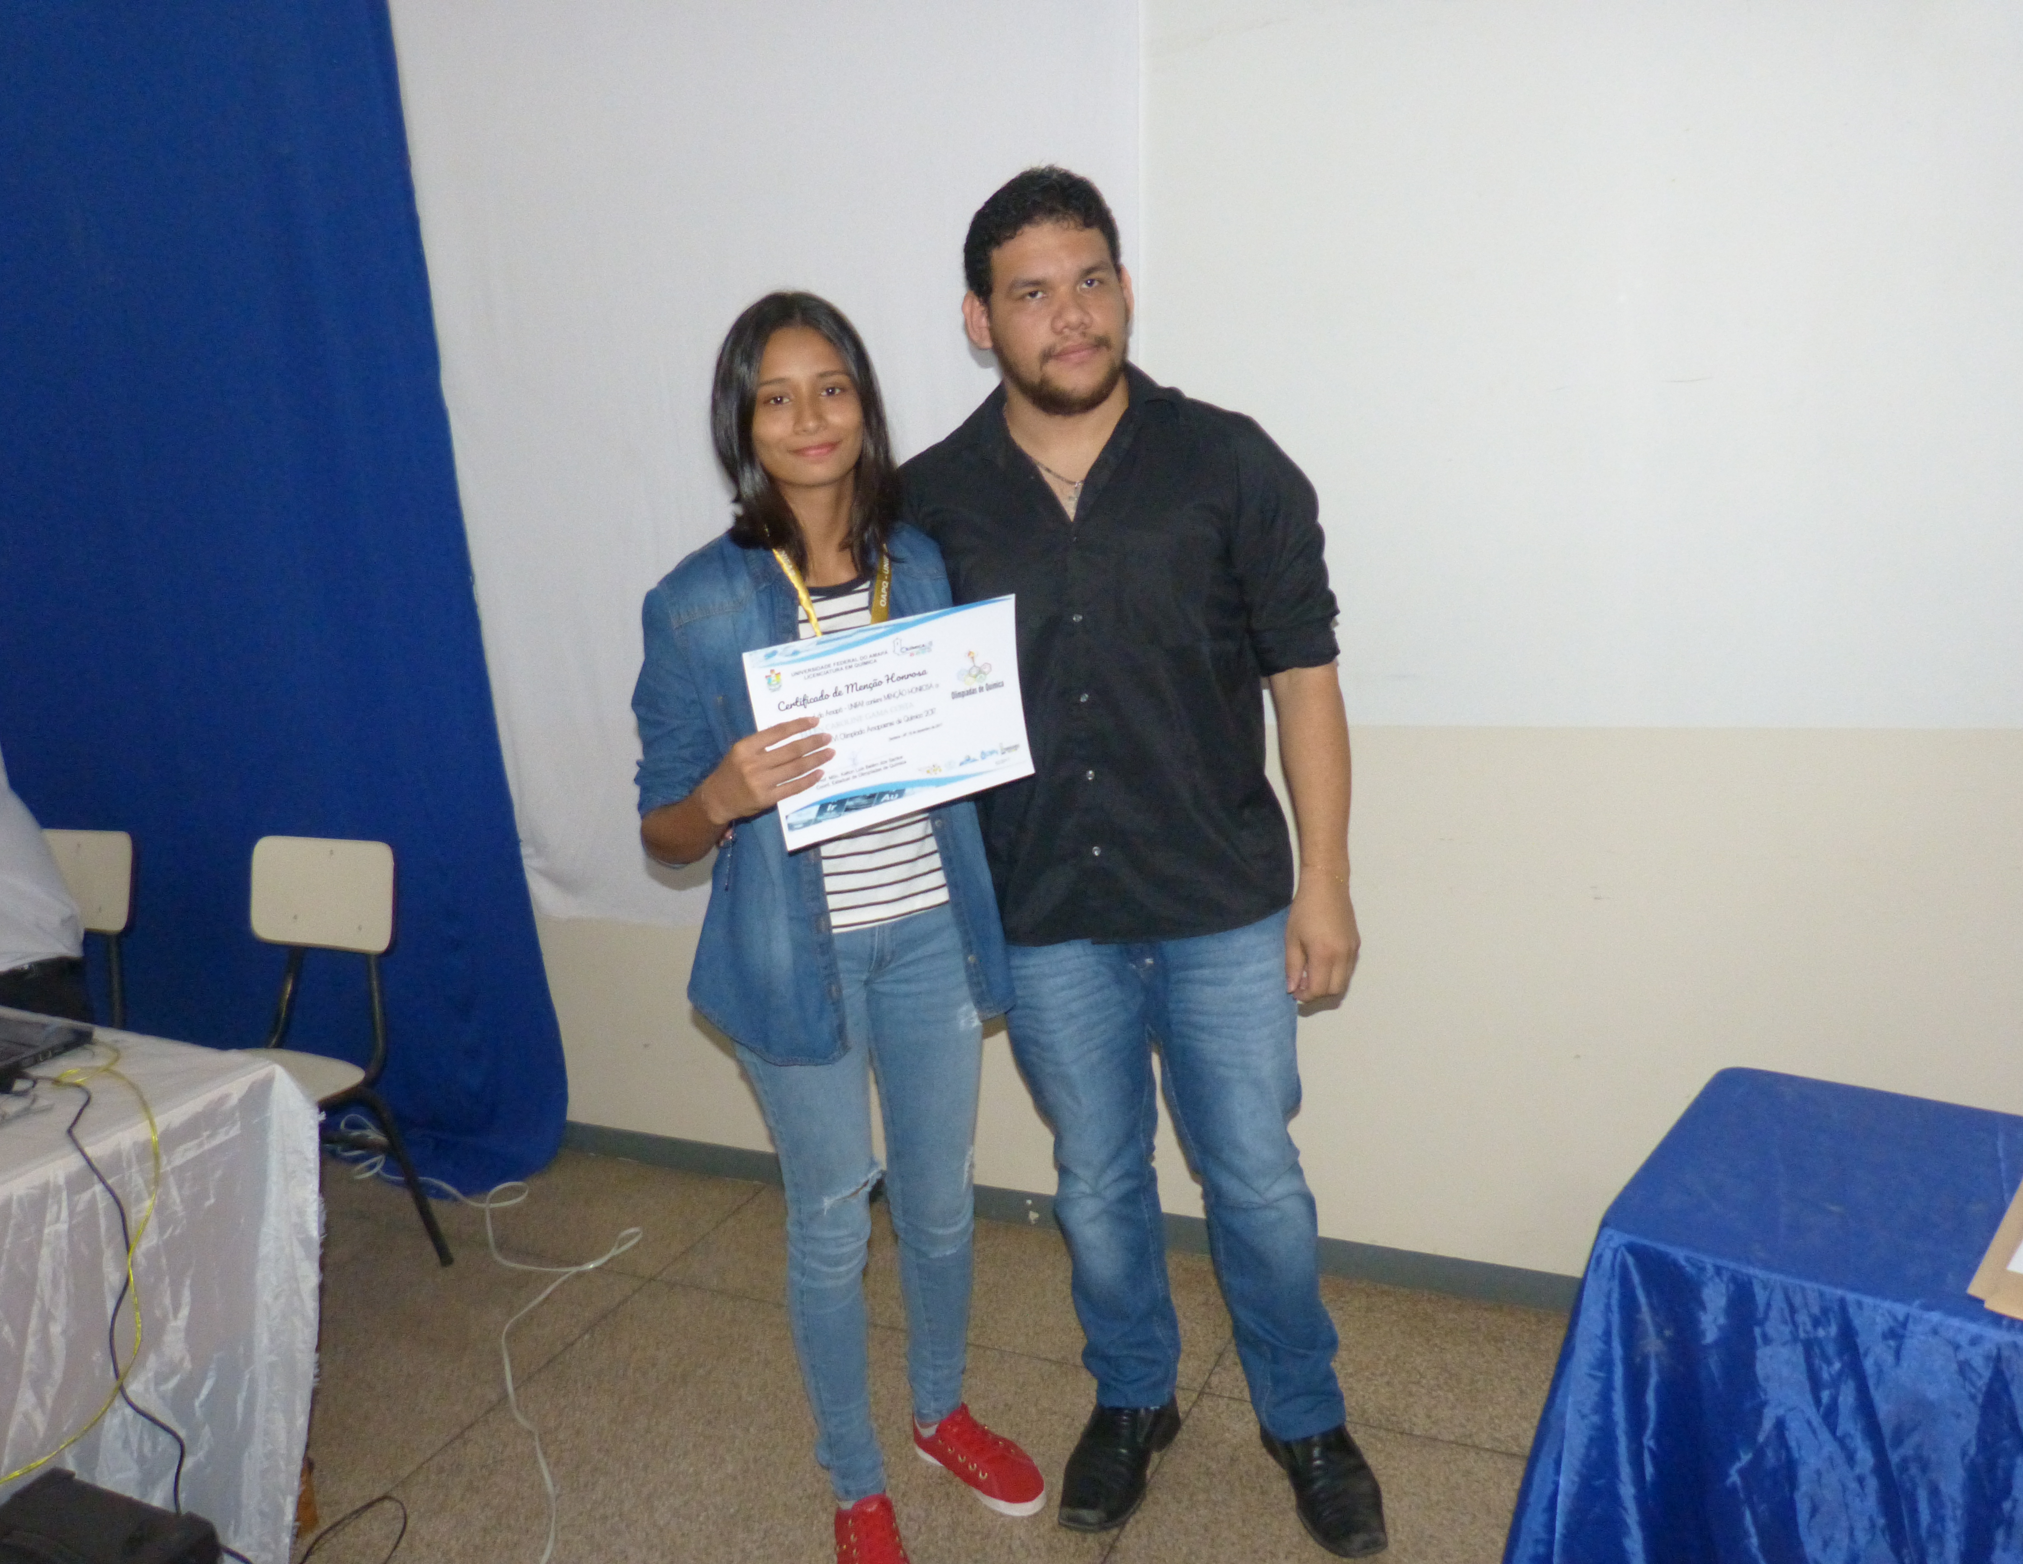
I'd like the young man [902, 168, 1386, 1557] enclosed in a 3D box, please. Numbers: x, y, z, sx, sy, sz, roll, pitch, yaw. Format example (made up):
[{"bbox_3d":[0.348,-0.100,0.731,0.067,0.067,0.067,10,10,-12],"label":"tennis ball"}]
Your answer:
[{"bbox_3d":[0.145,0.121,1.908,0.570,1.695,0.400,-2,13,13],"label":"young man"}]

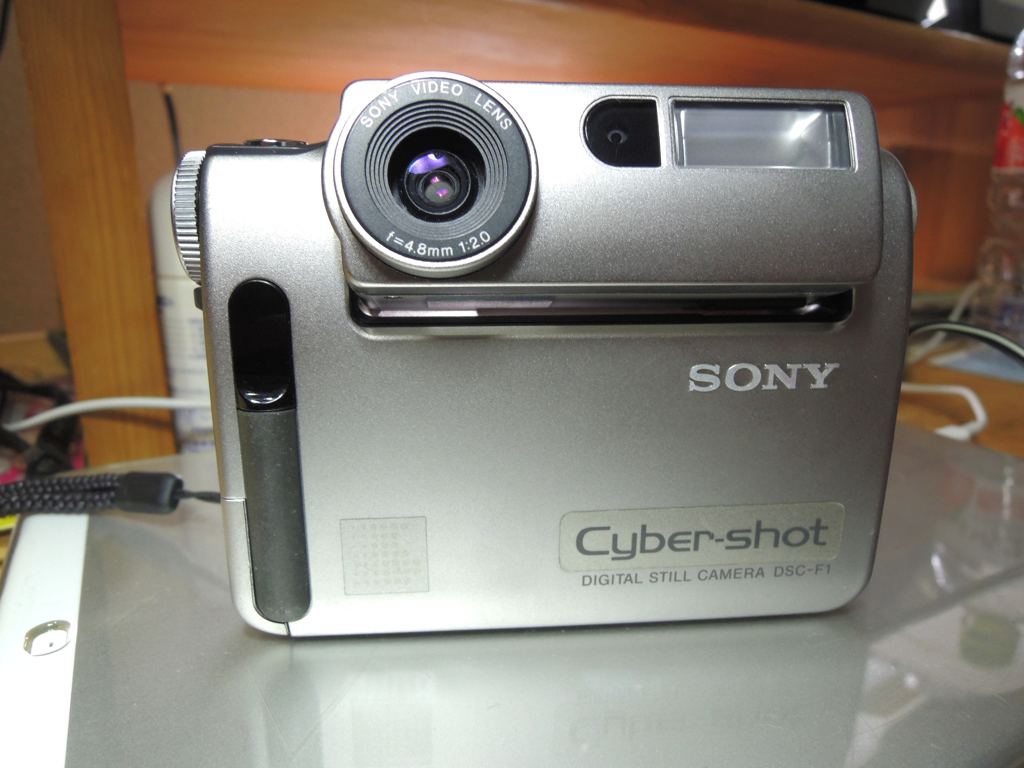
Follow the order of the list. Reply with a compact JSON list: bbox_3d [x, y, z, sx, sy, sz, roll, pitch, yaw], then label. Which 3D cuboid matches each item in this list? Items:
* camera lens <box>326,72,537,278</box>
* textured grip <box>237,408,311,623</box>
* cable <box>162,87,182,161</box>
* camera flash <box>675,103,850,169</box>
[{"bbox_3d":[-0.009,-0.026,0.092,0.026,0.026,0.009,-1,-7,-5],"label":"camera lens"},{"bbox_3d":[-0.035,0.020,0.105,0.008,0.034,0.003,-1,16,-5],"label":"textured grip"},{"bbox_3d":[-0.215,-0.164,0.450,0.007,0.050,0.005,0,15,-2],"label":"cable"},{"bbox_3d":[0.034,-0.034,0.098,0.025,0.010,0.005,-1,-7,-5],"label":"camera flash"}]

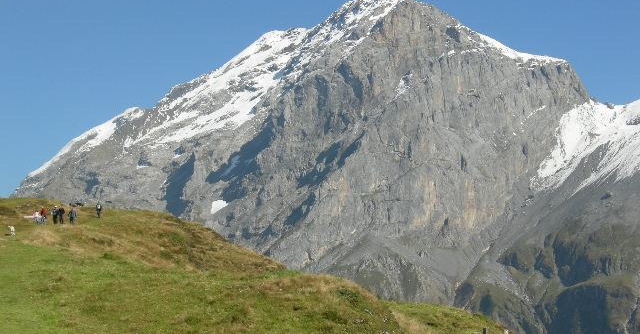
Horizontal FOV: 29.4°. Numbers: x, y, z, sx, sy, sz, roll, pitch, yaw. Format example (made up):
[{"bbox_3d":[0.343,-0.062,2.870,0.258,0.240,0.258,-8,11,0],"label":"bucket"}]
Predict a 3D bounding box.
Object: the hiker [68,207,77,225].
[{"bbox_3d":[-23.935,4.797,118.000,0.700,1.700,0.420,1,-6,-3],"label":"hiker"}]

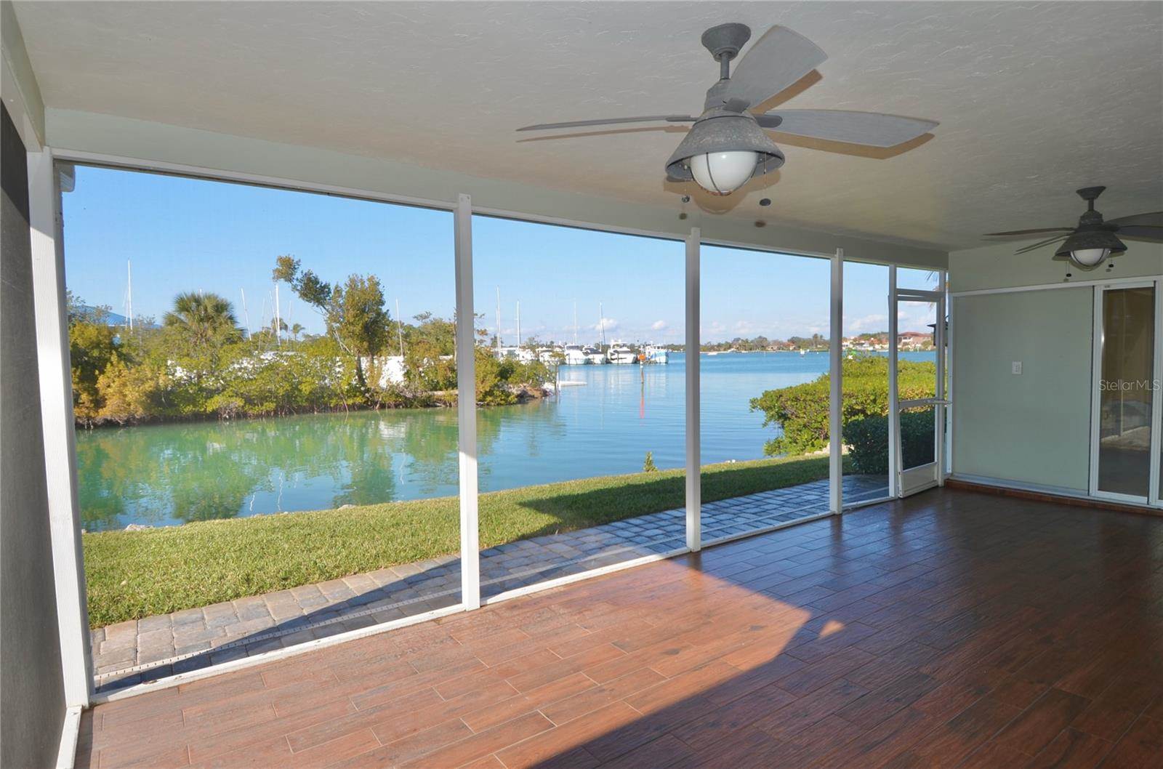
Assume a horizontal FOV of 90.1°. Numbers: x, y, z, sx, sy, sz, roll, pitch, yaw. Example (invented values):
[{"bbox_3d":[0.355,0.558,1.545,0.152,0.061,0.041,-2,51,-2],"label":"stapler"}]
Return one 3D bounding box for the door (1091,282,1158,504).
[{"bbox_3d":[4.938,0.078,5.304,0.070,2.006,0.460,-3,4,-37],"label":"door"}]

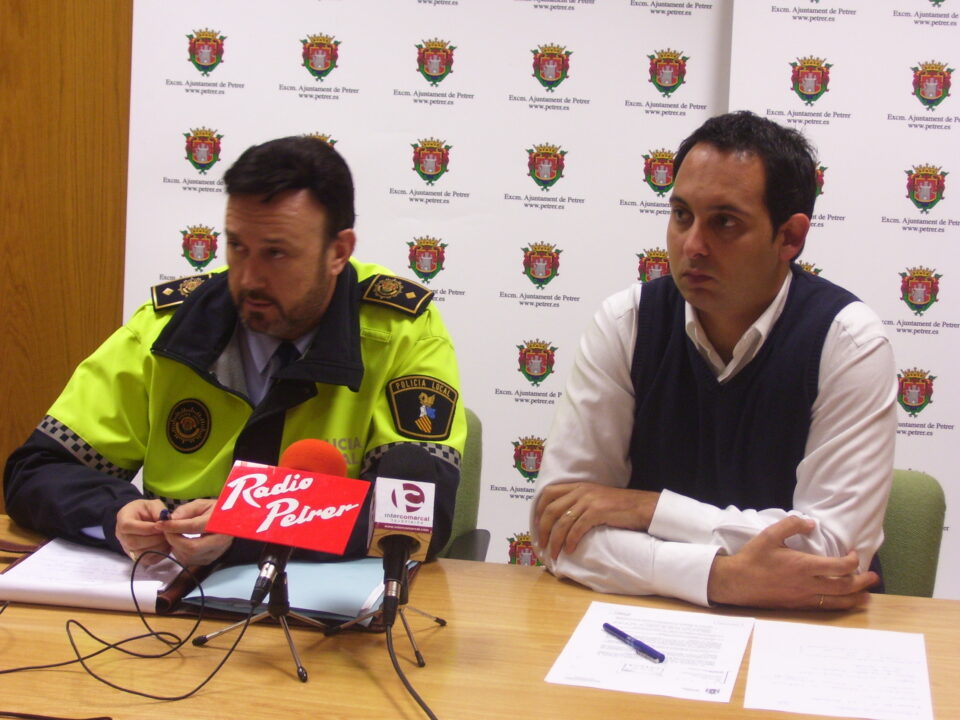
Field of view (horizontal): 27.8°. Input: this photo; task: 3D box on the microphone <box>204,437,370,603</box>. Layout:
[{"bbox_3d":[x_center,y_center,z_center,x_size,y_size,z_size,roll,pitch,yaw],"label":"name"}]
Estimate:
[{"bbox_3d":[-0.215,0.194,2.274,0.172,0.080,0.226,8,55,18],"label":"microphone"}]

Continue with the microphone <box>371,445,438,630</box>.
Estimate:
[{"bbox_3d":[-0.096,0.205,2.300,0.068,0.068,0.243,7,55,-6],"label":"microphone"}]

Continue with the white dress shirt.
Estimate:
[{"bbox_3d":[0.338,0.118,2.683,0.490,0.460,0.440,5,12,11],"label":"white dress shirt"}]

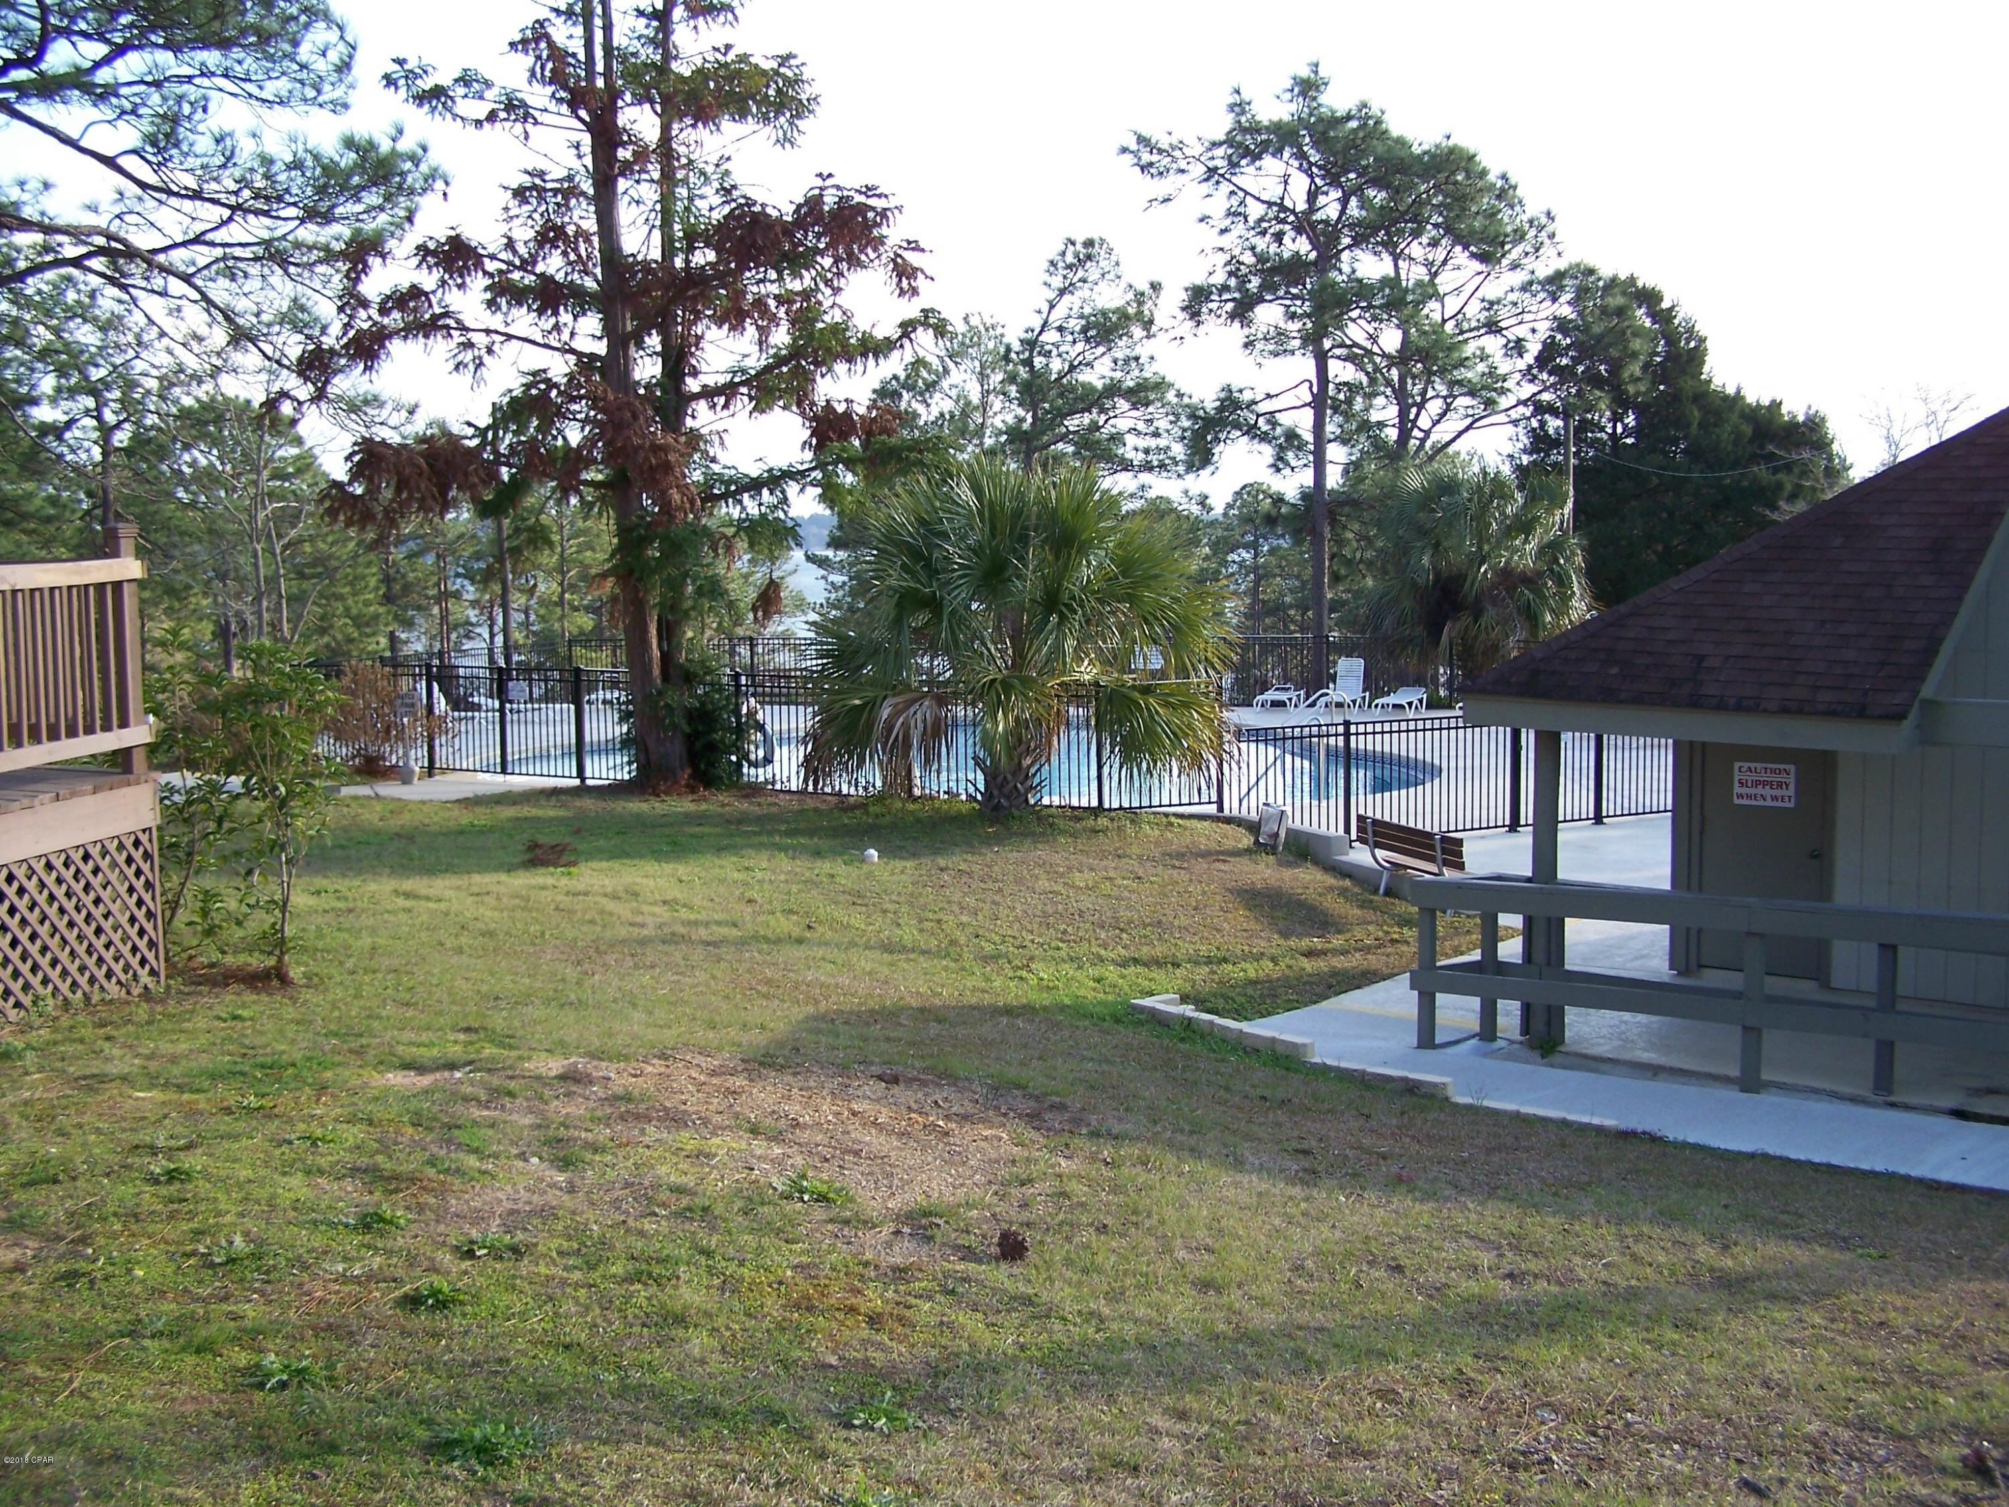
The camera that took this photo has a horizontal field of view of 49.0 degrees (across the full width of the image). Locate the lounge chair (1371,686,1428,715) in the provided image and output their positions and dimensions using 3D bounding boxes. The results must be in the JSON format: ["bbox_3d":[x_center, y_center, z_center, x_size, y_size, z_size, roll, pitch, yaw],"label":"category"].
[{"bbox_3d":[7.373,-0.953,40.855,0.680,0.470,1.800,1,6,21],"label":"lounge chair"}]

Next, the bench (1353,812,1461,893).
[{"bbox_3d":[3.880,1.032,19.910,0.620,0.830,1.920,-3,6,-18],"label":"bench"}]

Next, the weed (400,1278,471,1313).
[{"bbox_3d":[-1.432,1.358,5.546,0.175,0.060,0.145,-1,6,0],"label":"weed"}]

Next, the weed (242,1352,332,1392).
[{"bbox_3d":[-1.557,1.339,4.779,0.200,0.055,0.160,-1,6,0],"label":"weed"}]

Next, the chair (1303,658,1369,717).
[{"bbox_3d":[6.375,-1.258,41.386,0.680,1.000,1.500,1,6,21],"label":"chair"}]

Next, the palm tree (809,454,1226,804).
[{"bbox_3d":[0.116,-1.224,22.992,4.400,3.750,4.200,-1,6,0],"label":"palm tree"}]

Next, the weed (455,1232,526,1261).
[{"bbox_3d":[-1.427,1.365,6.119,0.185,0.055,0.150,-1,6,0],"label":"weed"}]

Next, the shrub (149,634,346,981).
[{"bbox_3d":[-3.756,0.255,10.823,0.950,1.680,0.880,-1,6,0],"label":"shrub"}]

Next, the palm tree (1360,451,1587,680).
[{"bbox_3d":[9.238,-3.360,43.392,4.500,4.850,4.200,-1,6,0],"label":"palm tree"}]

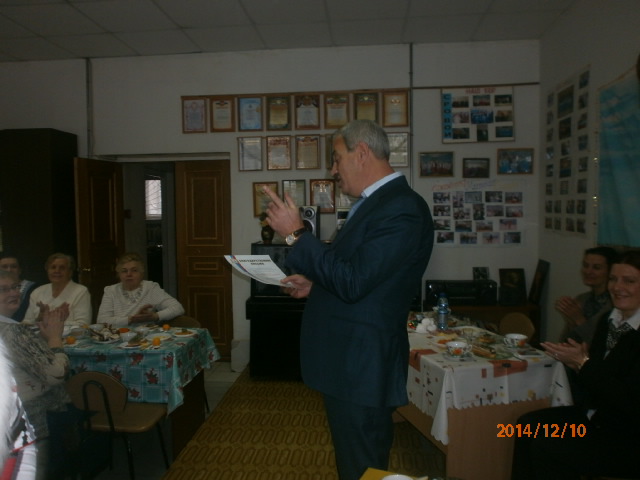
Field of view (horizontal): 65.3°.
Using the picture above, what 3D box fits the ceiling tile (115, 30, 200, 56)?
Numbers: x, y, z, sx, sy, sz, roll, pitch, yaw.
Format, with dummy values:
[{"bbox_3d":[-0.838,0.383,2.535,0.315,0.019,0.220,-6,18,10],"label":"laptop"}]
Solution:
[{"bbox_3d":[-1.432,-1.771,4.429,0.605,0.020,0.555,0,0,5],"label":"ceiling tile"}]

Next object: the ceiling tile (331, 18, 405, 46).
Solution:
[{"bbox_3d":[0.405,-1.783,4.255,0.605,0.020,0.555,0,0,5],"label":"ceiling tile"}]

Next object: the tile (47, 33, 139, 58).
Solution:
[{"bbox_3d":[-2.016,-1.737,4.452,0.605,0.020,0.580,-1,3,5],"label":"tile"}]

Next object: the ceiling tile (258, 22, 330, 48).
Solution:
[{"bbox_3d":[-0.203,-1.754,4.287,0.605,0.020,0.580,-1,3,5],"label":"ceiling tile"}]

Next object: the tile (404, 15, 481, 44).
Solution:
[{"bbox_3d":[1.017,-1.787,4.197,0.605,0.020,0.555,0,0,5],"label":"tile"}]

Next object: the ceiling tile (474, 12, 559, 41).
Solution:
[{"bbox_3d":[1.611,-1.770,4.121,0.605,0.020,0.580,-1,3,5],"label":"ceiling tile"}]

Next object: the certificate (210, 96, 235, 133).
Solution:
[{"bbox_3d":[-0.901,-1.162,4.652,0.229,0.317,0.020,-1,3,5],"label":"certificate"}]

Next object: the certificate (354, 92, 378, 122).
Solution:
[{"bbox_3d":[0.422,-1.182,4.532,0.221,0.312,0.020,0,0,5],"label":"certificate"}]

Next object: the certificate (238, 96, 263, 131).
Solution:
[{"bbox_3d":[-0.642,-1.167,4.633,0.221,0.312,0.020,0,0,5],"label":"certificate"}]

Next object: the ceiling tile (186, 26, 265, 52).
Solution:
[{"bbox_3d":[-0.820,-1.775,4.371,0.605,0.020,0.555,0,0,5],"label":"ceiling tile"}]

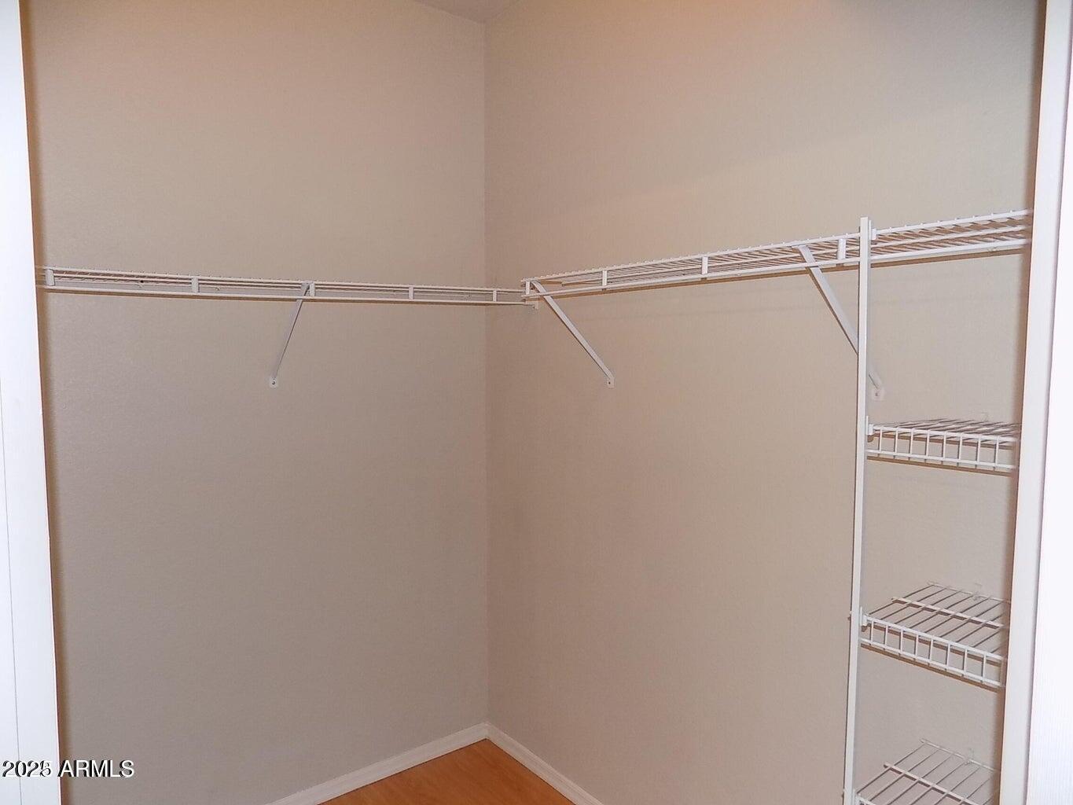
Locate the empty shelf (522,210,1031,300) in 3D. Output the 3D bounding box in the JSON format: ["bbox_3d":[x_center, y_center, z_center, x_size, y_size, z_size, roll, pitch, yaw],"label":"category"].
[{"bbox_3d":[0.494,-0.292,1.562,0.305,0.050,1.372,-4,5,-38],"label":"empty shelf"}]

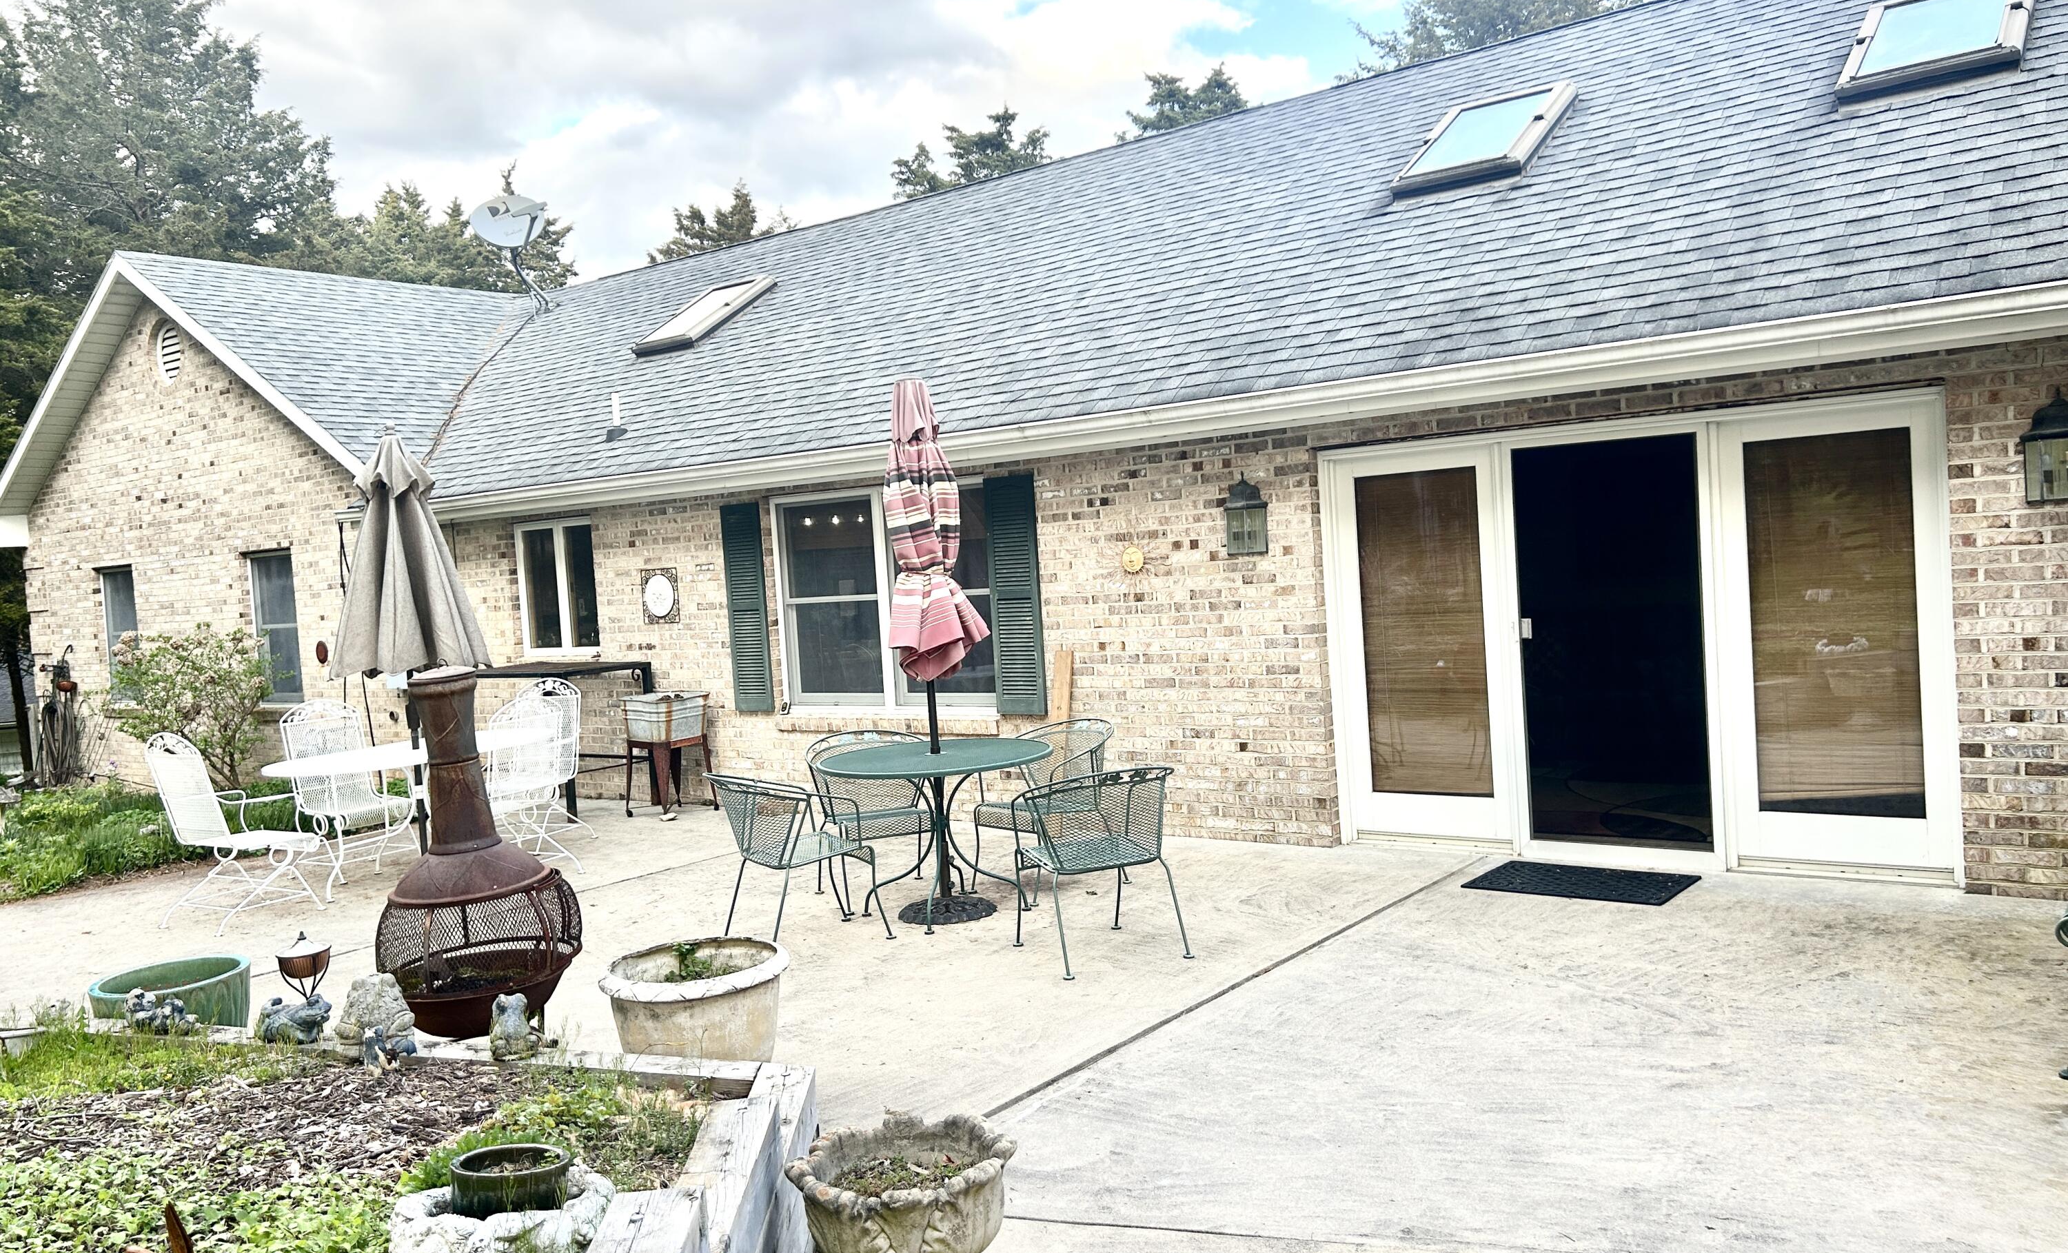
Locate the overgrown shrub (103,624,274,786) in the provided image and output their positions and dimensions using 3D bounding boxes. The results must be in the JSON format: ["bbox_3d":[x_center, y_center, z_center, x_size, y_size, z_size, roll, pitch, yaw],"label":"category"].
[{"bbox_3d":[-7.430,0.674,13.645,1.400,1.450,1.250,-1,4,38],"label":"overgrown shrub"}]

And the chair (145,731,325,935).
[{"bbox_3d":[-4.232,1.048,8.203,0.630,1.000,0.690,-2,3,34],"label":"chair"}]

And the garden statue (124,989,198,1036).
[{"bbox_3d":[-2.526,1.105,4.488,0.180,0.145,0.120,-4,3,-5],"label":"garden statue"}]

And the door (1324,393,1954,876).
[{"bbox_3d":[2.609,0.083,7.058,2.755,1.995,0.130,-2,3,39],"label":"door"}]

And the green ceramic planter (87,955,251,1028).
[{"bbox_3d":[-3.156,1.420,5.714,0.590,0.290,0.590,-3,3,21],"label":"green ceramic planter"}]

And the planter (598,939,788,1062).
[{"bbox_3d":[-1.068,1.256,4.941,0.610,0.380,0.610,-2,3,39],"label":"planter"}]

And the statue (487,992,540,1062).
[{"bbox_3d":[-1.633,1.236,4.846,0.145,0.195,0.130,-2,3,39],"label":"statue"}]

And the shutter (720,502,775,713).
[{"bbox_3d":[-1.977,-0.128,10.736,0.395,1.420,0.040,-2,3,39],"label":"shutter"}]

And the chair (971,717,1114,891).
[{"bbox_3d":[0.062,0.853,7.287,0.630,0.745,0.600,-7,4,-38],"label":"chair"}]

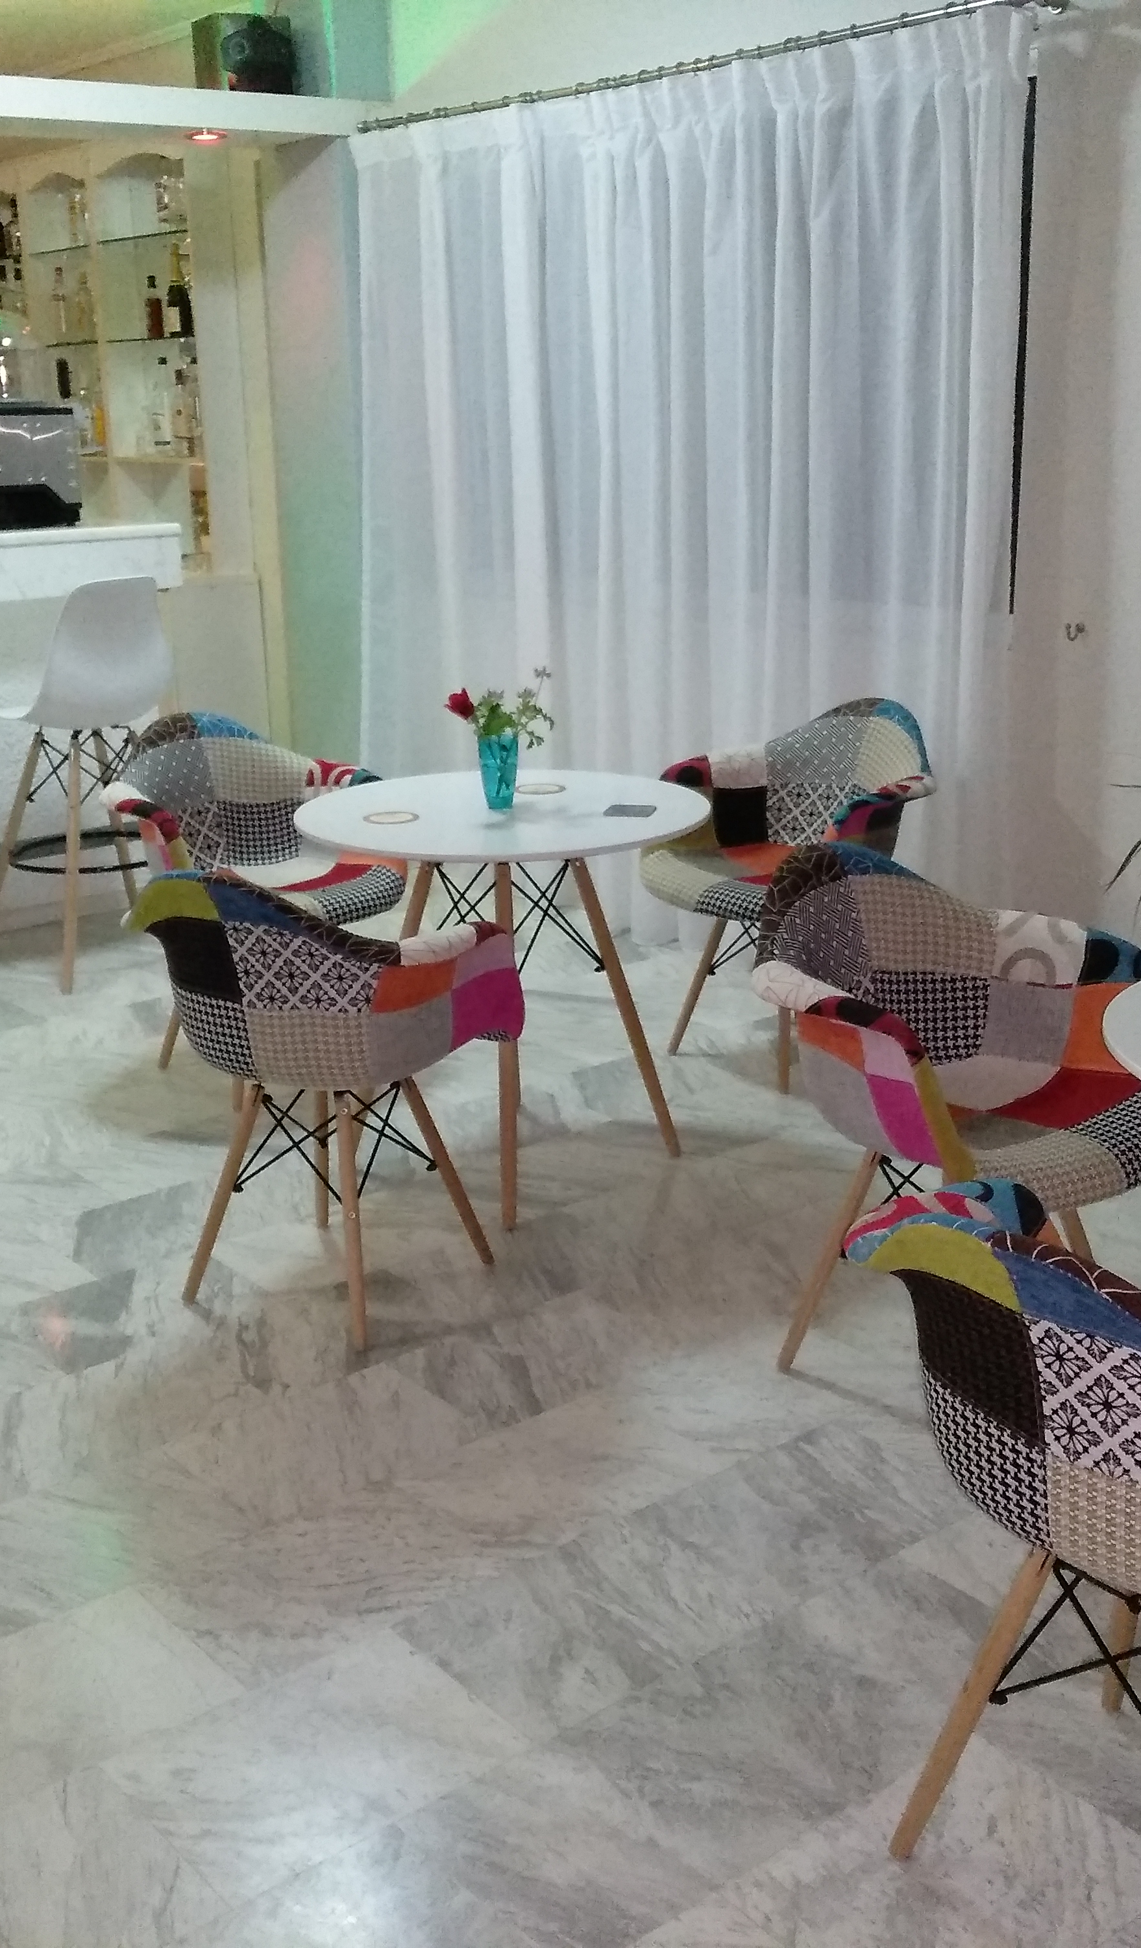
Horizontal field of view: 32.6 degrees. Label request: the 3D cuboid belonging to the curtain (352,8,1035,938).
[{"bbox_3d":[0.177,-1.182,5.273,0.140,2.240,2.420,-17,22,-42],"label":"curtain"}]

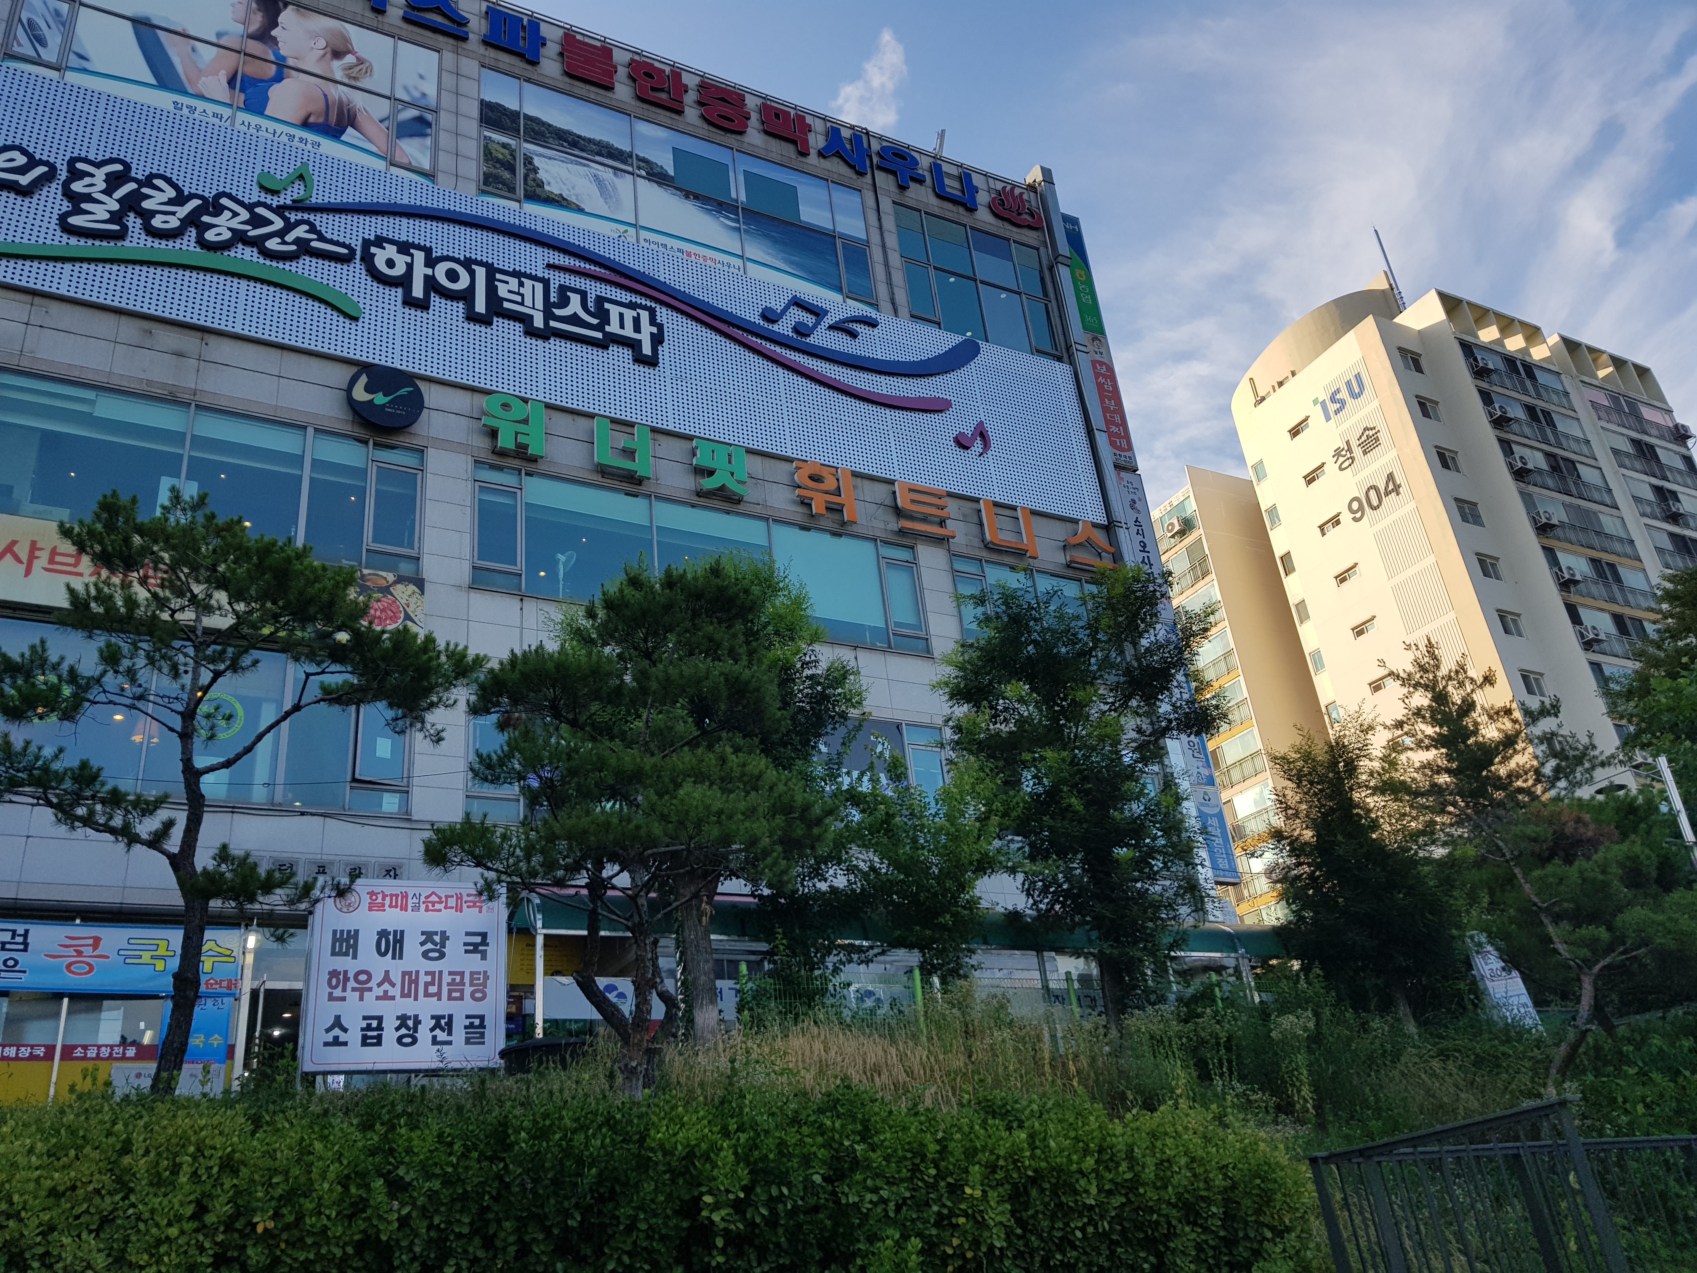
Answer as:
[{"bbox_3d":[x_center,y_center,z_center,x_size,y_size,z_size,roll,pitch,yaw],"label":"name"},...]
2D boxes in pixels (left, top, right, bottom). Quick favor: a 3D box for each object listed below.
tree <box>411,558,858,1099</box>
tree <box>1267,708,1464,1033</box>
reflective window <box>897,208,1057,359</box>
[{"bbox_3d":[-1.853,1.421,11.341,3.742,4.858,3.472,-6,-25,0],"label":"tree"},{"bbox_3d":[5.756,2.527,14.190,1.950,3.688,1.900,-6,-25,0],"label":"tree"},{"bbox_3d":[3.187,-8.447,30.669,4.286,3.647,0.200,8,-28,-28],"label":"reflective window"}]

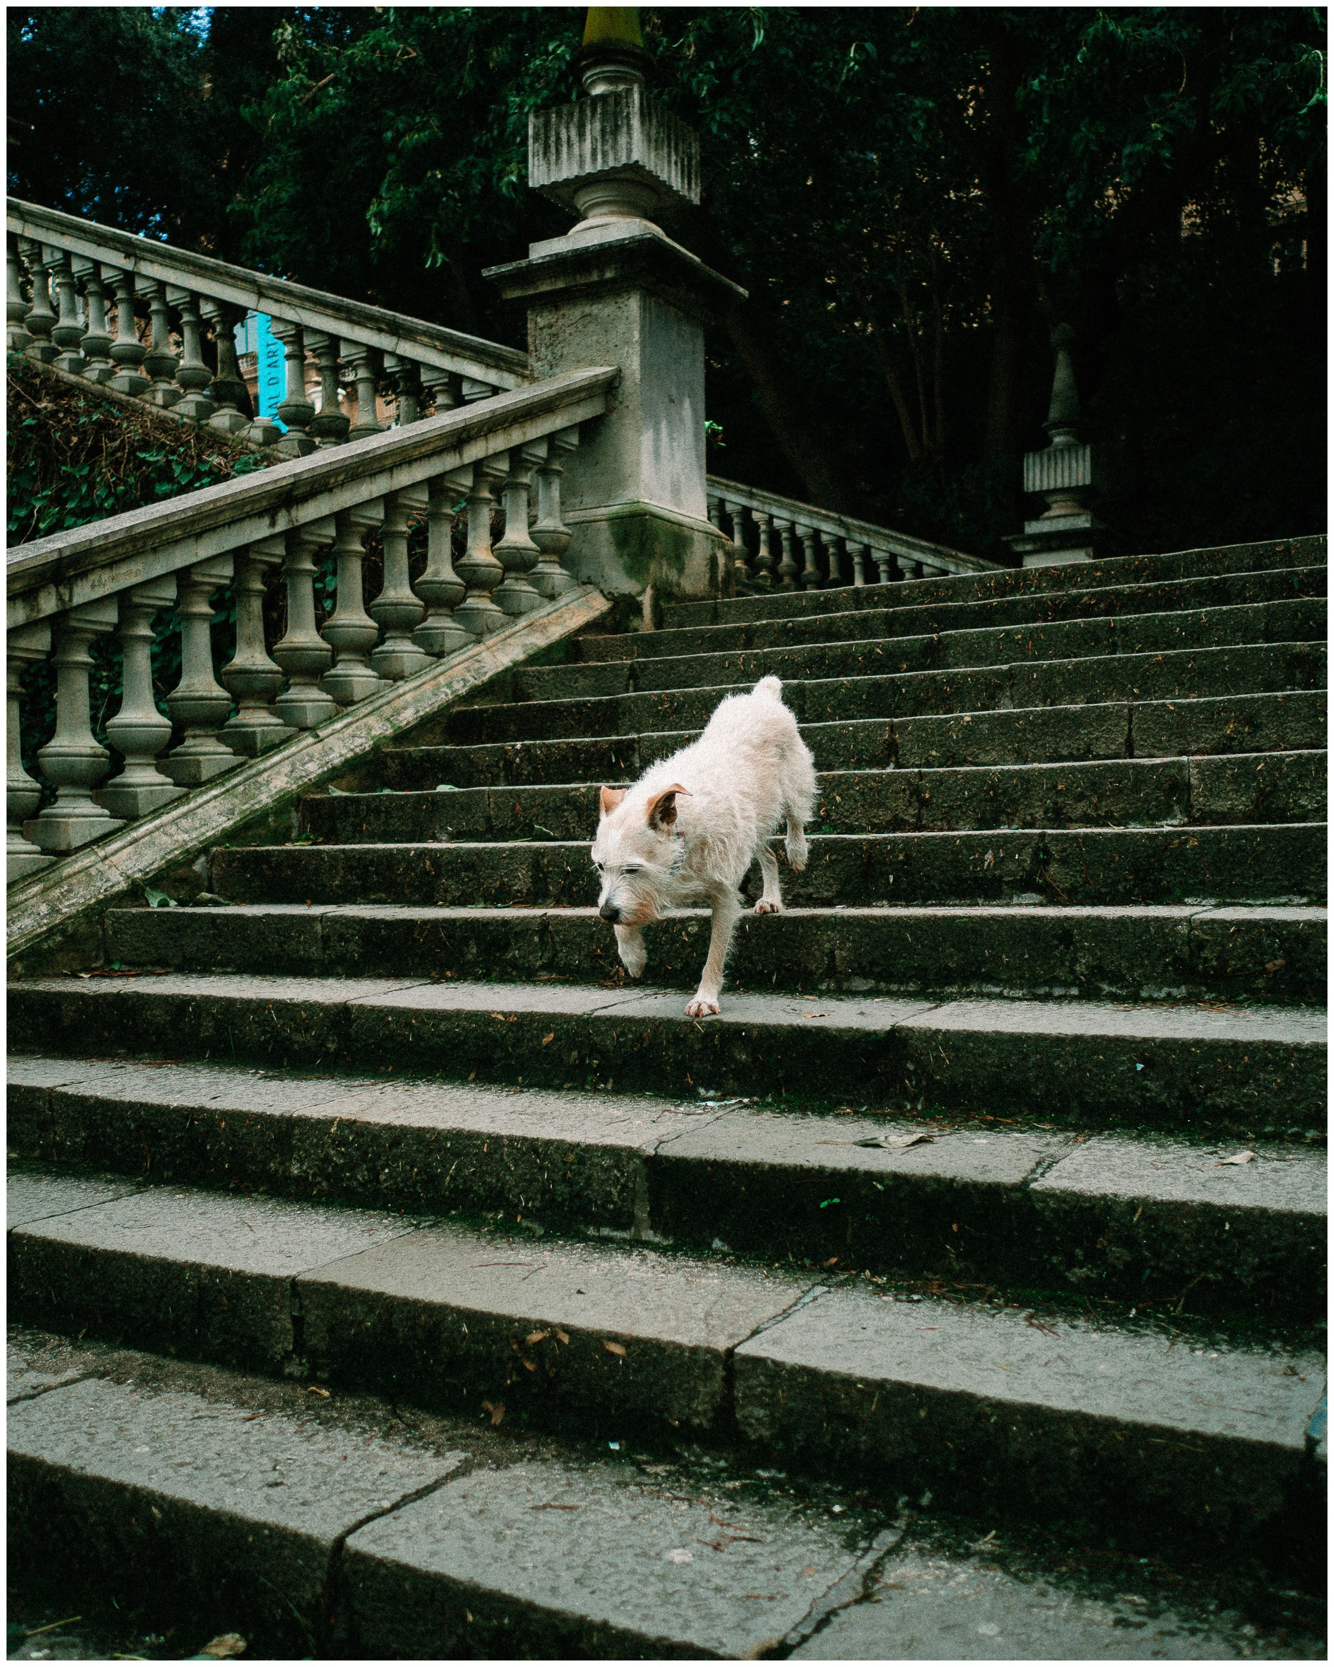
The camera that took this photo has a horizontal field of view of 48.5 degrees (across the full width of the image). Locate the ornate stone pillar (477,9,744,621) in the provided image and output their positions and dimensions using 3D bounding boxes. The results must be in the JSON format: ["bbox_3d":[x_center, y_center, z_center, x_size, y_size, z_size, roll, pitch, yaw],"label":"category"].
[{"bbox_3d":[-0.217,-2.381,6.262,0.799,2.945,0.799,0,1,30],"label":"ornate stone pillar"}]

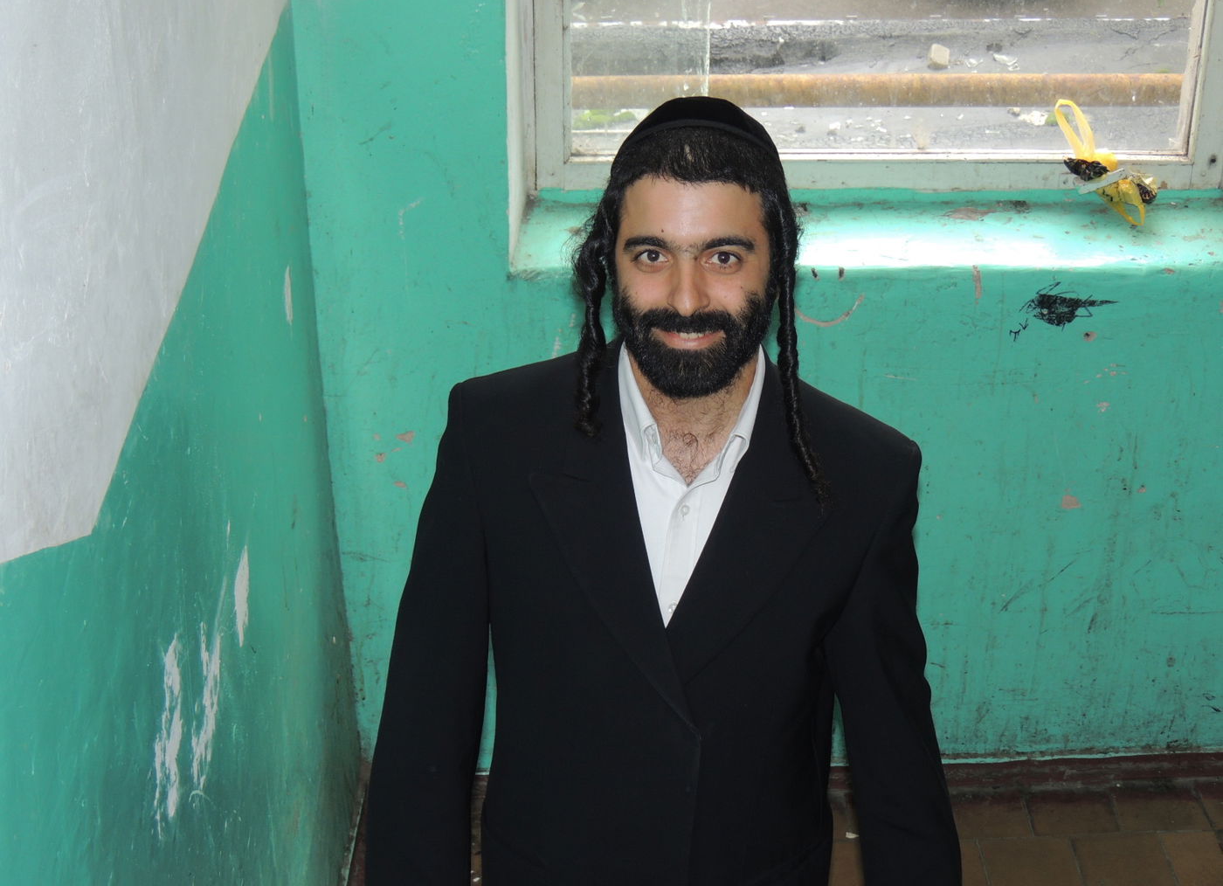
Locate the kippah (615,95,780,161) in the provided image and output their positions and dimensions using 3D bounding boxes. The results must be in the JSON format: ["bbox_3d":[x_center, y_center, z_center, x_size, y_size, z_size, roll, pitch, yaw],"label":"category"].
[{"bbox_3d":[0.082,-0.297,2.020,0.160,0.068,0.165,-1,-10,2],"label":"kippah"}]

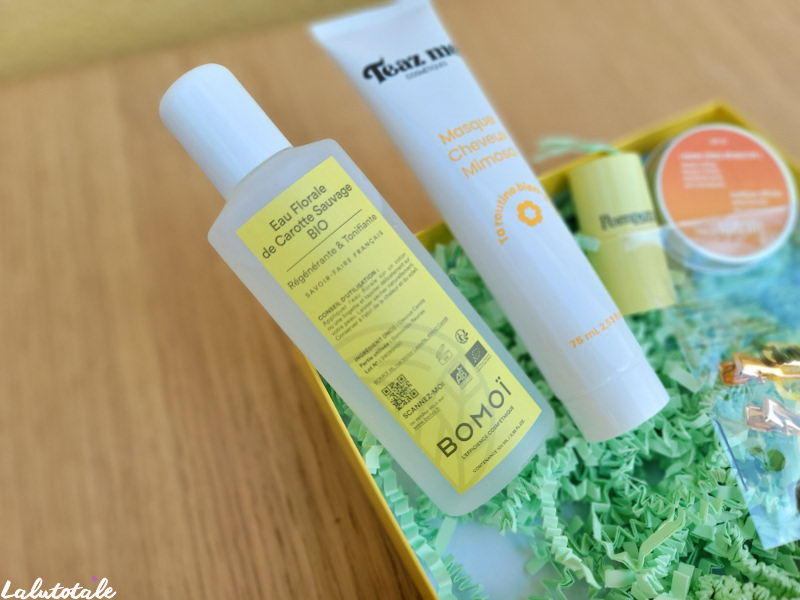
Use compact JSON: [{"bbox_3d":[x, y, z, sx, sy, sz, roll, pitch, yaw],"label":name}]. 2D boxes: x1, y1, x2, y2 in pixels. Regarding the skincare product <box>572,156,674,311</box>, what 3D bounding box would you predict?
[{"bbox_3d":[0.086,-0.024,0.226,0.027,0.027,0.059,-8,80,-12],"label":"skincare product"}]

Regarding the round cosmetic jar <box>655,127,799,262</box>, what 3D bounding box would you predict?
[{"bbox_3d":[0.136,-0.044,0.247,0.061,0.014,0.061,0,79,-5],"label":"round cosmetic jar"}]

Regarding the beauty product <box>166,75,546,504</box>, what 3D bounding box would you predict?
[{"bbox_3d":[-0.014,-0.004,0.171,0.049,0.034,0.143,-41,98,-13],"label":"beauty product"}]

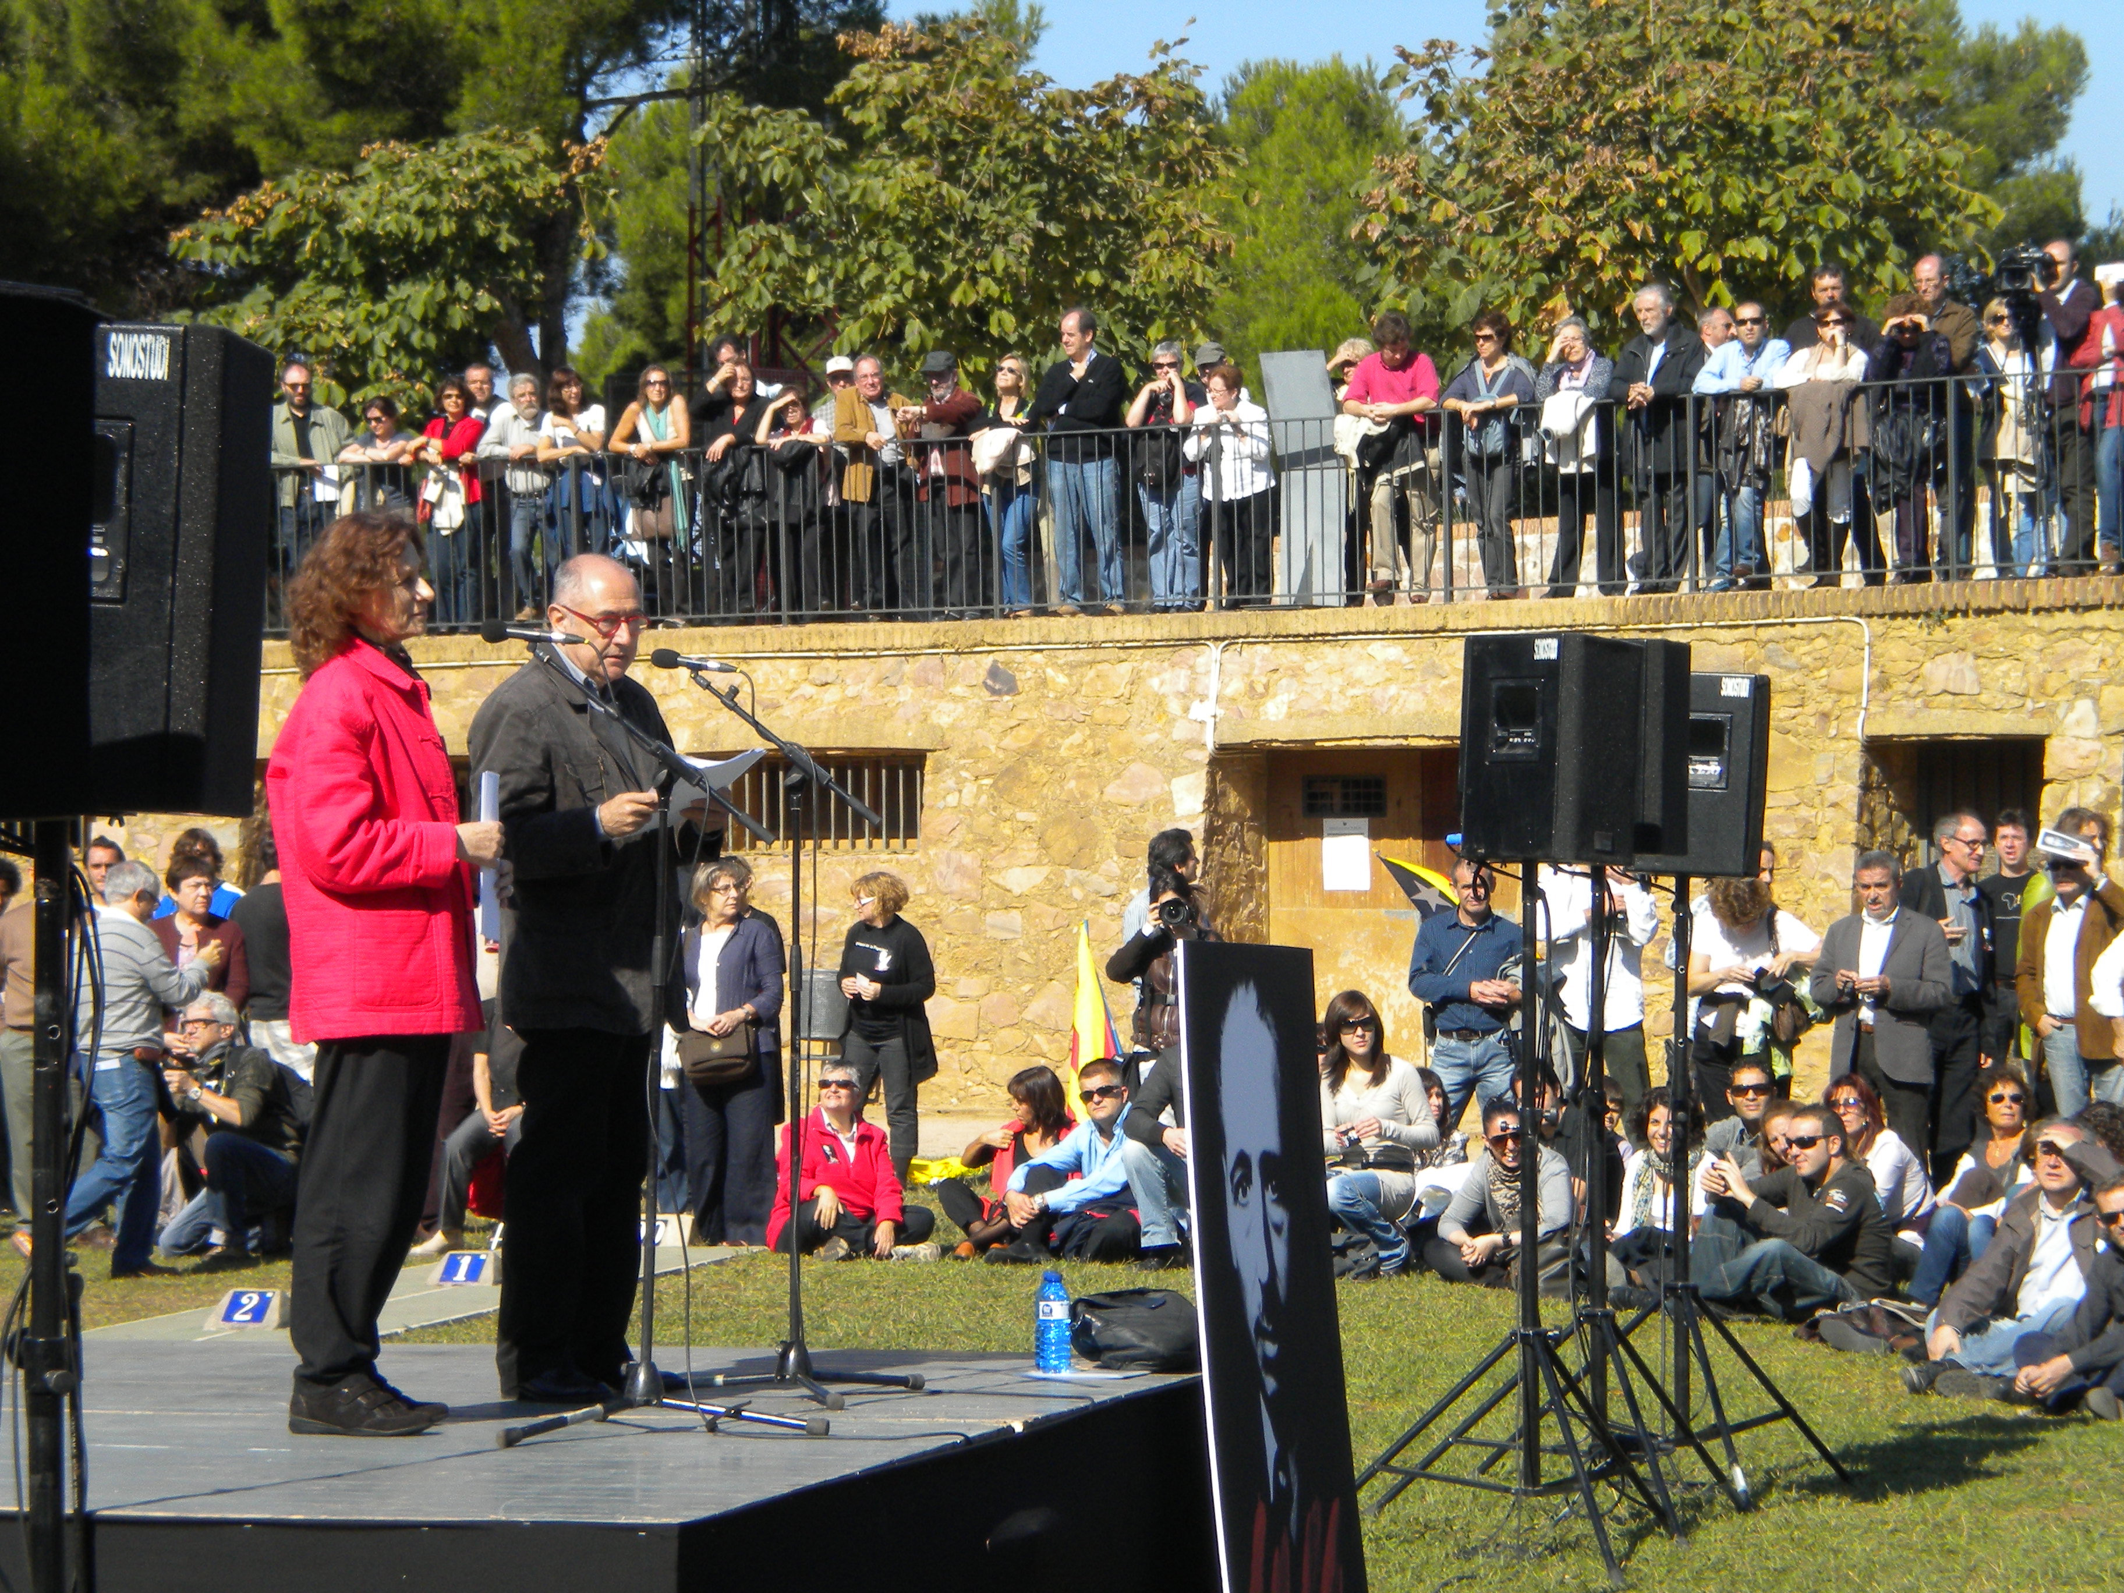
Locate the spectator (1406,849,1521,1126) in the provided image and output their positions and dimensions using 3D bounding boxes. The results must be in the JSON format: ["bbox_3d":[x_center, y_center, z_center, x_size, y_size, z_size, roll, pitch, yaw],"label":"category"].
[{"bbox_3d":[1.663,1.085,26.400,0.520,1.680,0.380,0,-1,-6],"label":"spectator"}]

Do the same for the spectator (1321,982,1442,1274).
[{"bbox_3d":[1.196,1.284,24.500,0.500,1.080,0.650,-1,-1,37],"label":"spectator"}]

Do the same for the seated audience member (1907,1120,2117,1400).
[{"bbox_3d":[2.954,1.440,20.000,0.600,0.830,0.740,-1,-1,31],"label":"seated audience member"}]

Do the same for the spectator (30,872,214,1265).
[{"bbox_3d":[-3.852,1.112,26.400,0.640,1.680,0.460,0,0,-22],"label":"spectator"}]

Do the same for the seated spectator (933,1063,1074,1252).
[{"bbox_3d":[-0.226,1.512,27.000,0.580,0.765,0.750,-1,-1,30],"label":"seated spectator"}]

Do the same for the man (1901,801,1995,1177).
[{"bbox_3d":[3.648,0.946,26.500,0.520,1.770,0.380,0,-1,-30],"label":"man"}]

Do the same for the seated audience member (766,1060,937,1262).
[{"bbox_3d":[-0.890,1.504,27.100,0.720,0.796,0.620,0,-1,-3],"label":"seated audience member"}]

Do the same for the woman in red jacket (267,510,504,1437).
[{"bbox_3d":[-1.220,0.318,11.600,0.360,1.650,0.500,0,-1,16],"label":"woman in red jacket"}]

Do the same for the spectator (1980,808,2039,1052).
[{"bbox_3d":[3.974,0.963,27.000,0.500,1.780,0.310,0,0,7],"label":"spectator"}]

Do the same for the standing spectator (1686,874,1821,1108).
[{"bbox_3d":[2.746,1.091,25.600,0.540,1.580,0.420,0,-1,-12],"label":"standing spectator"}]

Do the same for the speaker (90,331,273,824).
[{"bbox_3d":[-1.131,-0.254,7.400,0.370,0.550,0.350,0,-1,10],"label":"speaker"}]

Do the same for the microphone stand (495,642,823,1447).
[{"bbox_3d":[-0.745,0.452,11.900,0.600,1.470,0.570,0,0,0],"label":"microphone stand"}]

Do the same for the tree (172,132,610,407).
[{"bbox_3d":[-4.884,-2.936,47.000,3.300,3.800,3.300,0,-1,0],"label":"tree"}]

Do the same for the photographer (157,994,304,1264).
[{"bbox_3d":[-3.460,1.394,27.000,0.620,1.100,0.500,0,-1,-35],"label":"photographer"}]

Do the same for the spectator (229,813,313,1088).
[{"bbox_3d":[-3.449,0.955,28.400,0.500,1.740,0.320,0,0,6],"label":"spectator"}]

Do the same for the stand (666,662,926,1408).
[{"bbox_3d":[-0.543,0.464,13.050,0.530,1.489,0.520,-1,-1,3],"label":"stand"}]

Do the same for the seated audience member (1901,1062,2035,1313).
[{"bbox_3d":[3.354,1.413,23.700,0.500,0.890,0.720,0,-1,30],"label":"seated audience member"}]

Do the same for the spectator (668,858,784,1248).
[{"bbox_3d":[-1.419,1.074,27.200,0.500,1.629,0.380,-1,-1,18],"label":"spectator"}]

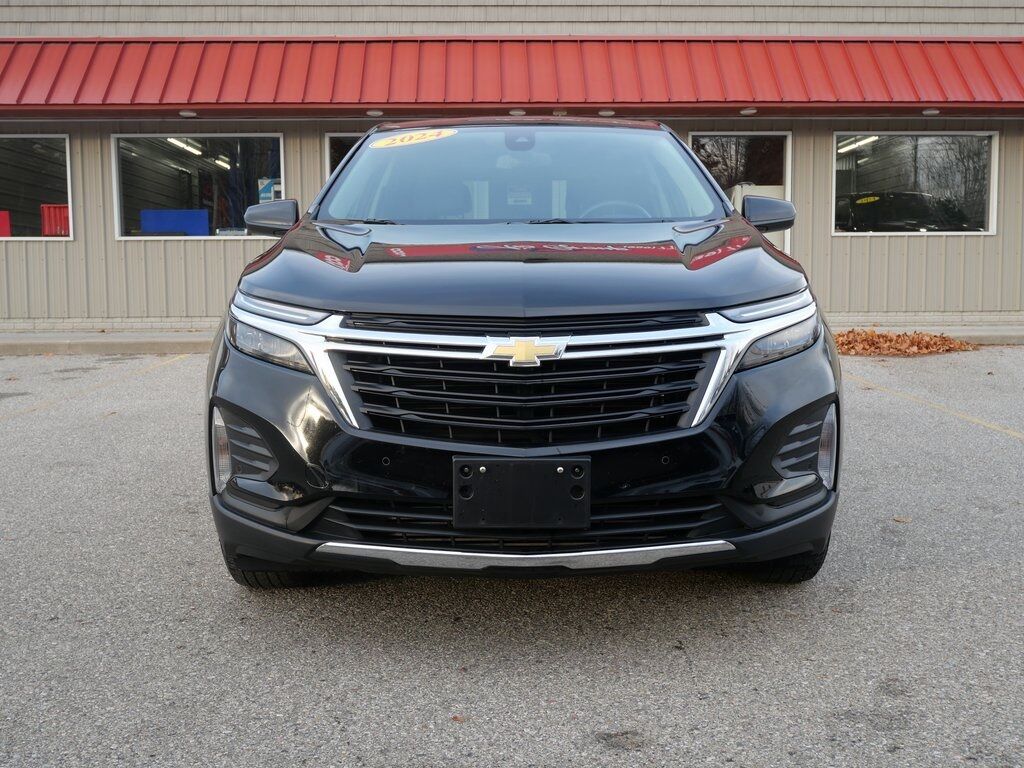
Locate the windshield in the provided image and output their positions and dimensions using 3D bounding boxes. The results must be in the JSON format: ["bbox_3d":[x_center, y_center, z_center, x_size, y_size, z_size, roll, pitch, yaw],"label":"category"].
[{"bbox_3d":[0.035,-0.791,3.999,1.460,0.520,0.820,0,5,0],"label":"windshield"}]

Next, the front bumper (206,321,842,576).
[{"bbox_3d":[0.028,0.142,2.721,1.820,0.600,0.620,0,5,0],"label":"front bumper"}]

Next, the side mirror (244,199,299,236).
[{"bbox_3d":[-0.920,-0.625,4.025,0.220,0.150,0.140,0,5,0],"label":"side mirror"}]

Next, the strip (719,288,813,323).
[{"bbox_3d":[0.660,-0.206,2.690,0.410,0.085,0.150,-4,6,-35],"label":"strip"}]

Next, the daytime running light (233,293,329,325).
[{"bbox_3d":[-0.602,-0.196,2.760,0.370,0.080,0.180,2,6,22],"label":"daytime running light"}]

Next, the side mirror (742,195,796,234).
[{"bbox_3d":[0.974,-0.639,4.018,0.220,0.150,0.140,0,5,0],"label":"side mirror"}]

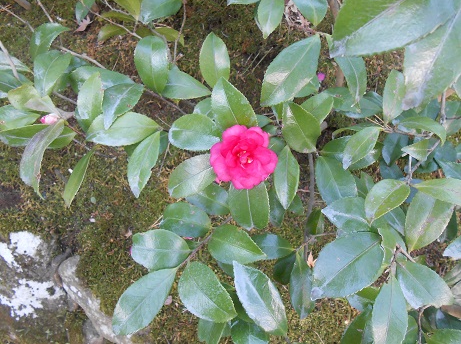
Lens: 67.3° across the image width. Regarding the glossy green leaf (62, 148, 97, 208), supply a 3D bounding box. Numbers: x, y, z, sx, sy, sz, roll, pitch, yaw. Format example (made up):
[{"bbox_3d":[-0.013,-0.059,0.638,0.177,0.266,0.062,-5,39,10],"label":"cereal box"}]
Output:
[{"bbox_3d":[-0.195,0.008,0.450,0.028,0.010,0.089,40,107,40],"label":"glossy green leaf"}]

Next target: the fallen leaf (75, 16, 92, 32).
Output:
[{"bbox_3d":[-0.267,-0.265,0.625,0.035,0.010,0.036,32,73,17],"label":"fallen leaf"}]

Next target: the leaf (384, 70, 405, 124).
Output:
[{"bbox_3d":[0.199,-0.092,0.420,0.031,0.011,0.064,9,90,19],"label":"leaf"}]

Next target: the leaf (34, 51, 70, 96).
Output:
[{"bbox_3d":[-0.196,-0.108,0.383,0.032,0.014,0.062,13,76,1],"label":"leaf"}]

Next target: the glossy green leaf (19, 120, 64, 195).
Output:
[{"bbox_3d":[-0.225,-0.017,0.415,0.034,0.018,0.093,21,96,23],"label":"glossy green leaf"}]

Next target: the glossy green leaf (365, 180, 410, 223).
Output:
[{"bbox_3d":[0.159,0.030,0.350,0.057,0.012,0.034,-44,69,0],"label":"glossy green leaf"}]

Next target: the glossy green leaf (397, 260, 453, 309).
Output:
[{"bbox_3d":[0.235,0.136,0.420,0.081,0.012,0.043,36,75,-6],"label":"glossy green leaf"}]

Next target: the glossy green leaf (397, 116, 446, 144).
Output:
[{"bbox_3d":[0.229,-0.052,0.415,0.068,0.018,0.034,22,40,-9],"label":"glossy green leaf"}]

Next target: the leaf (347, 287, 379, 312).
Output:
[{"bbox_3d":[0.144,0.134,0.365,0.042,0.012,0.032,5,78,14],"label":"leaf"}]

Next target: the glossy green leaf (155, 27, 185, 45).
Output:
[{"bbox_3d":[-0.083,-0.183,0.465,0.046,0.010,0.022,32,62,0],"label":"glossy green leaf"}]

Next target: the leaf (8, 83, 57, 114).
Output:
[{"bbox_3d":[-0.243,-0.088,0.425,0.074,0.013,0.032,26,57,8],"label":"leaf"}]

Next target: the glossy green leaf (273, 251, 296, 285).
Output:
[{"bbox_3d":[0.067,0.117,0.420,0.028,0.010,0.047,26,103,15],"label":"glossy green leaf"}]

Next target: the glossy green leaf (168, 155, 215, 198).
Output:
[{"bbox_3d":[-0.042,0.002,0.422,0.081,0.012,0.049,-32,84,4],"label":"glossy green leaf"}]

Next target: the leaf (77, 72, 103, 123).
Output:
[{"bbox_3d":[-0.181,-0.094,0.445,0.033,0.012,0.074,13,98,-17],"label":"leaf"}]

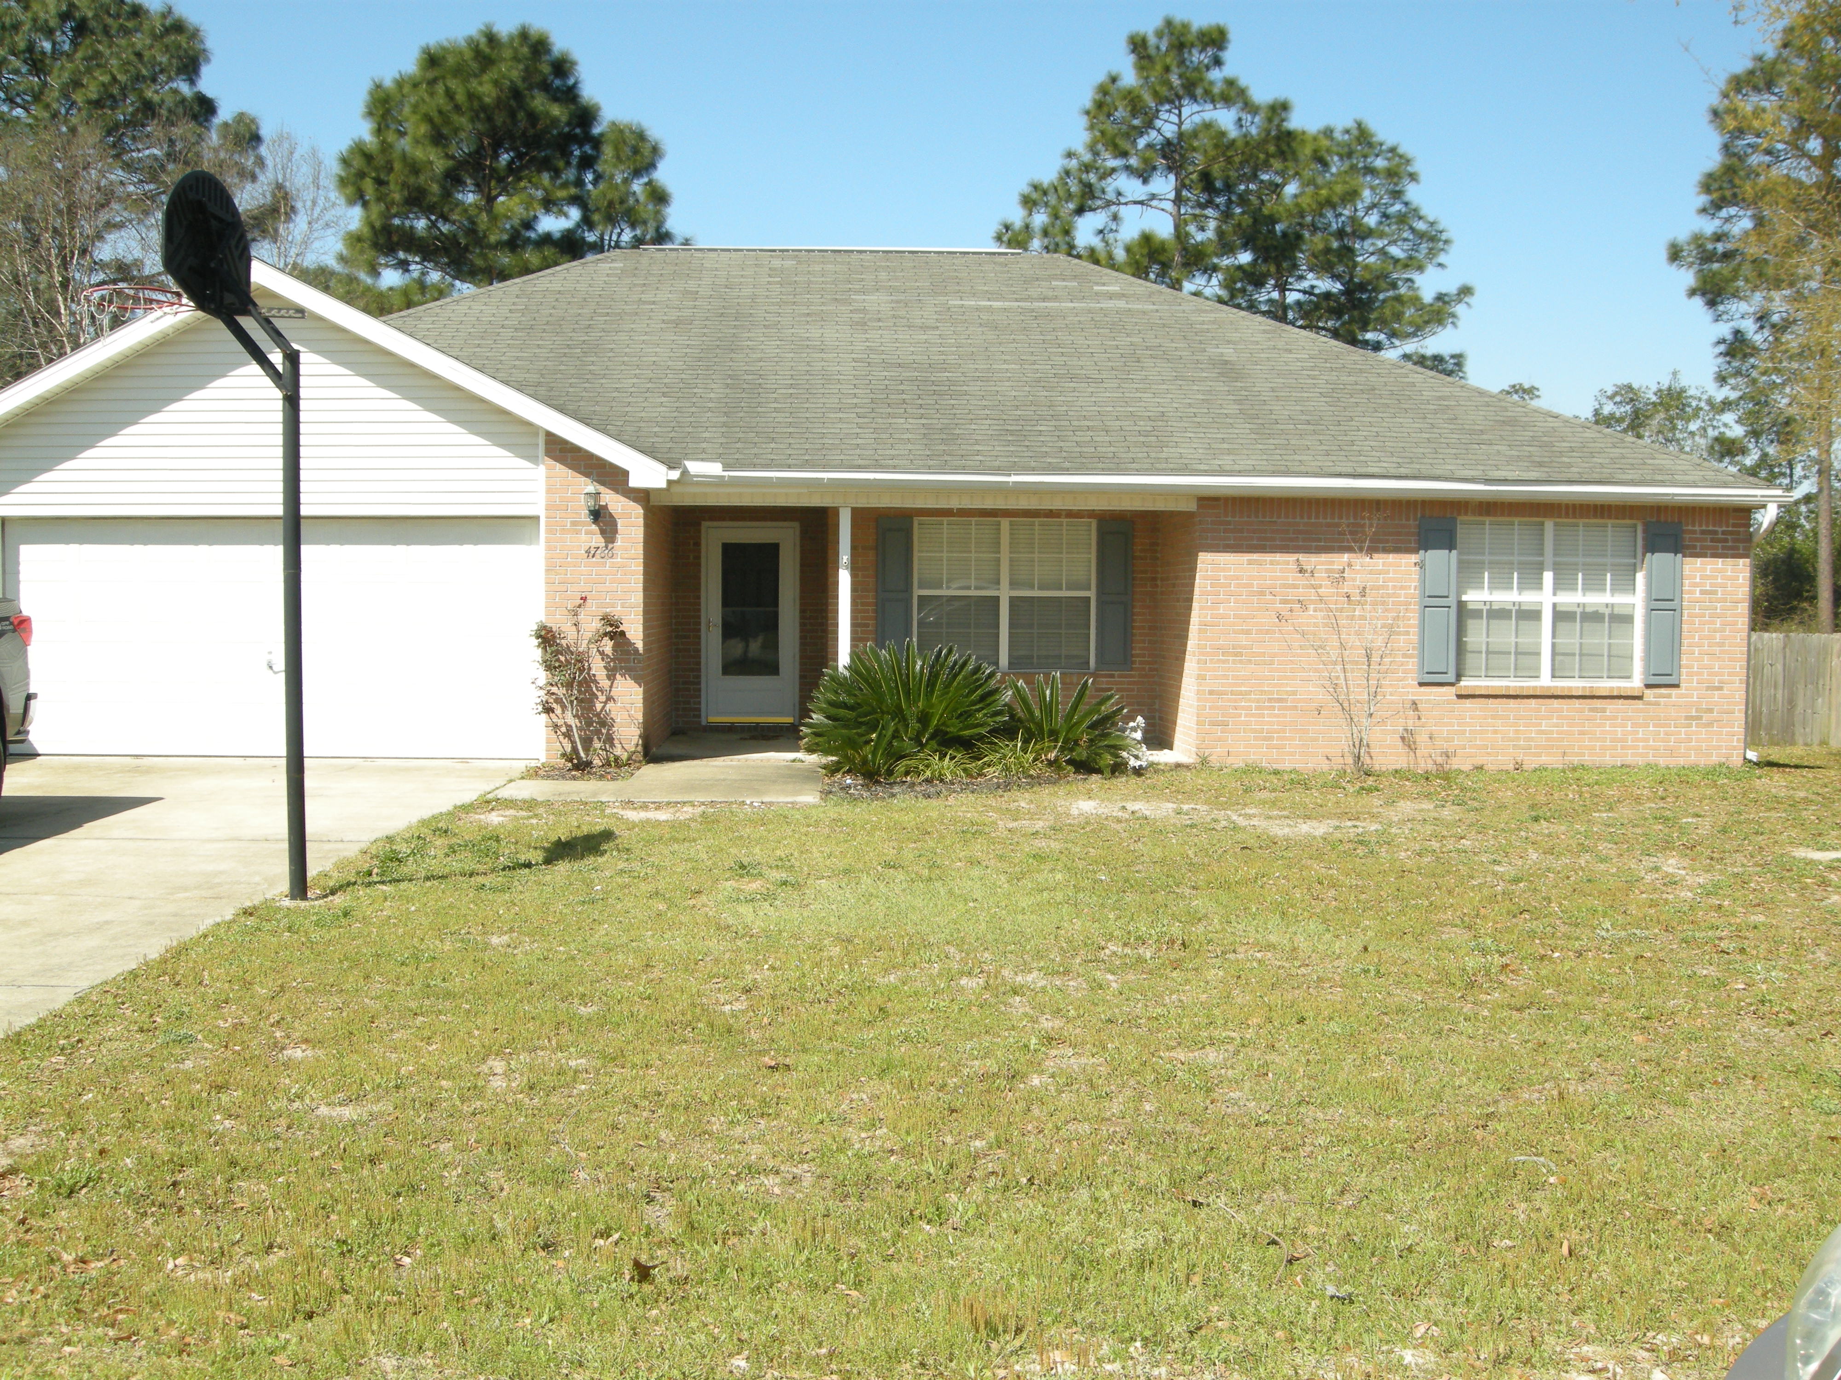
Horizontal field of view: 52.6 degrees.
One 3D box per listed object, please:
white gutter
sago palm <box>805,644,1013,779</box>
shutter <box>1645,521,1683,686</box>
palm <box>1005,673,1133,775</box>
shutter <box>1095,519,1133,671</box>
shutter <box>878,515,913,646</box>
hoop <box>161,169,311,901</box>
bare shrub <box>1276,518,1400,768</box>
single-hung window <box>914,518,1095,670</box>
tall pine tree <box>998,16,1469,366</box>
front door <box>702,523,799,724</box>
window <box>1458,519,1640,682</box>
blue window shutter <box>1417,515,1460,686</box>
[{"bbox_3d":[2.838,-1.800,16.580,10.200,0.150,0.140,0,3,-2],"label":"white gutter"},{"bbox_3d":[-0.124,0.155,16.000,1.750,1.140,1.650,0,3,-2],"label":"sago palm"},{"bbox_3d":[6.871,-0.795,17.200,0.355,1.520,0.040,0,3,-2],"label":"shutter"},{"bbox_3d":[1.283,0.294,16.200,1.200,0.880,1.150,0,3,-2],"label":"palm"},{"bbox_3d":[1.921,-0.933,18.402,0.365,1.500,0.035,0,3,-2],"label":"shutter"},{"bbox_3d":[-0.257,-0.971,18.570,0.355,1.500,0.040,0,3,-2],"label":"shutter"},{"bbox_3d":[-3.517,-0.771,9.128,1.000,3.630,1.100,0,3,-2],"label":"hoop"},{"bbox_3d":[3.726,-0.430,16.600,1.140,2.360,0.900,0,3,-2],"label":"bare shrub"},{"bbox_3d":[0.840,-0.940,18.433,1.810,1.500,0.100,0,3,-2],"label":"single-hung window"},{"bbox_3d":[7.058,-8.000,41.700,10.500,14.500,9.500,0,3,-2],"label":"tall pine tree"},{"bbox_3d":[-1.772,-0.688,19.465,1.010,2.080,0.090,0,3,-2],"label":"front door"},{"bbox_3d":[5.693,-0.795,16.861,1.760,1.500,0.100,0,3,-2],"label":"window"},{"bbox_3d":[4.746,-0.820,17.070,0.355,1.520,0.040,0,3,-2],"label":"blue window shutter"}]

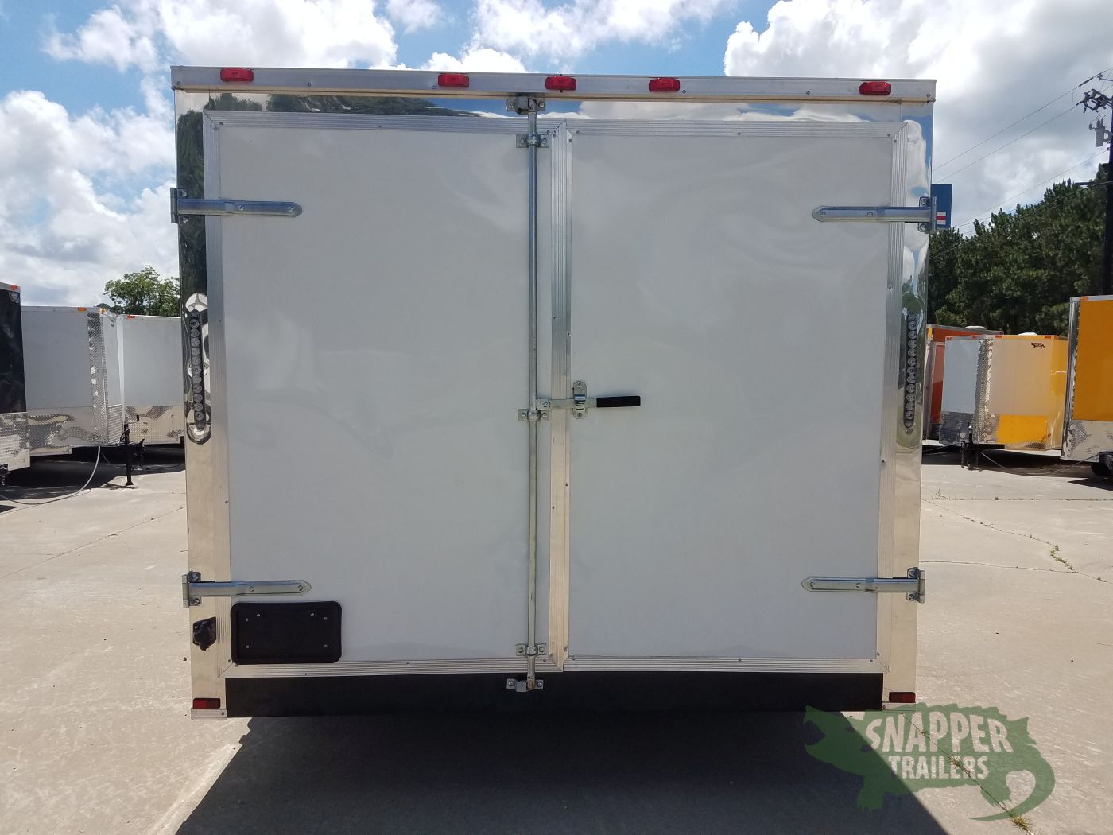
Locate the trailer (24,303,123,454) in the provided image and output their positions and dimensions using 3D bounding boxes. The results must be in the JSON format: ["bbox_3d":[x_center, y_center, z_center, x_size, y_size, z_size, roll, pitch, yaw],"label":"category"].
[{"bbox_3d":[-8.507,-0.452,13.331,4.900,2.421,2.100,2,4,31],"label":"trailer"}]

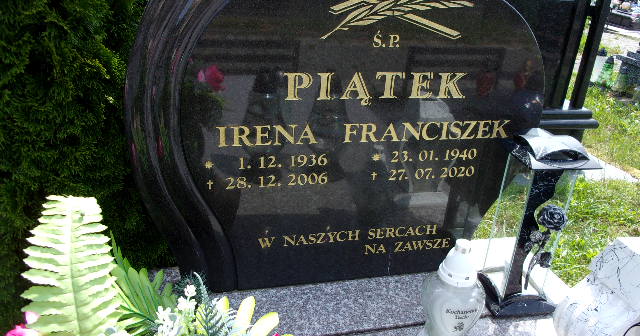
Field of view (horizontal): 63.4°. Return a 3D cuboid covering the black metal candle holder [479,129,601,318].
[{"bbox_3d":[0.557,0.138,1.353,0.169,0.473,0.169,1,24,-6],"label":"black metal candle holder"}]

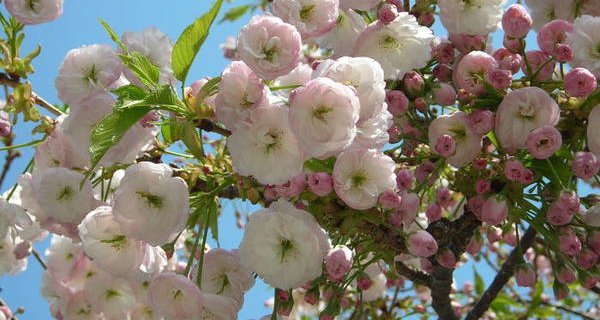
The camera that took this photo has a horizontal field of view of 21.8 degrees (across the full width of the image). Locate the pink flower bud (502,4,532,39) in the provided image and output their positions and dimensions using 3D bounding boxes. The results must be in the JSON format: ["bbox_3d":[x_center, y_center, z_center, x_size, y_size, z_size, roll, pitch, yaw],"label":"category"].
[{"bbox_3d":[0.138,-0.088,0.990,0.019,0.022,0.019,0,6,0],"label":"pink flower bud"}]

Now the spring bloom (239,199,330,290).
[{"bbox_3d":[-0.009,0.048,0.880,0.050,0.050,0.026,0,7,0],"label":"spring bloom"}]

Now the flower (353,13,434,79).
[{"bbox_3d":[0.057,-0.069,0.950,0.050,0.042,0.030,3,20,-7],"label":"flower"}]

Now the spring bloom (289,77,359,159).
[{"bbox_3d":[0.015,-0.025,0.960,0.043,0.050,0.034,0,12,-5],"label":"spring bloom"}]

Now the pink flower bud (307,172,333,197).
[{"bbox_3d":[0.012,0.015,0.930,0.015,0.015,0.018,-12,0,28],"label":"pink flower bud"}]

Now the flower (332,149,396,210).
[{"bbox_3d":[0.041,0.012,0.990,0.040,0.037,0.031,1,6,-12],"label":"flower"}]

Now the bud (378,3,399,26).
[{"bbox_3d":[0.053,-0.087,0.930,0.012,0.015,0.013,-4,-67,8],"label":"bud"}]

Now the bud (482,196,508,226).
[{"bbox_3d":[0.133,0.035,1.070,0.019,0.019,0.019,-1,-66,13],"label":"bud"}]

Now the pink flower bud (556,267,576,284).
[{"bbox_3d":[0.186,0.081,1.090,0.013,0.014,0.013,1,-66,-13],"label":"pink flower bud"}]

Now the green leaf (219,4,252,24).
[{"bbox_3d":[-0.048,-0.108,1.150,0.025,0.010,0.015,8,-66,3],"label":"green leaf"}]

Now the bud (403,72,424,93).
[{"bbox_3d":[0.071,-0.048,0.970,0.014,0.015,0.015,0,-6,0],"label":"bud"}]

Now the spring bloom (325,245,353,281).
[{"bbox_3d":[0.022,0.060,0.900,0.015,0.021,0.015,-8,-38,0],"label":"spring bloom"}]

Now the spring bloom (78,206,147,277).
[{"bbox_3d":[-0.114,0.050,0.950,0.042,0.042,0.025,-6,18,13],"label":"spring bloom"}]

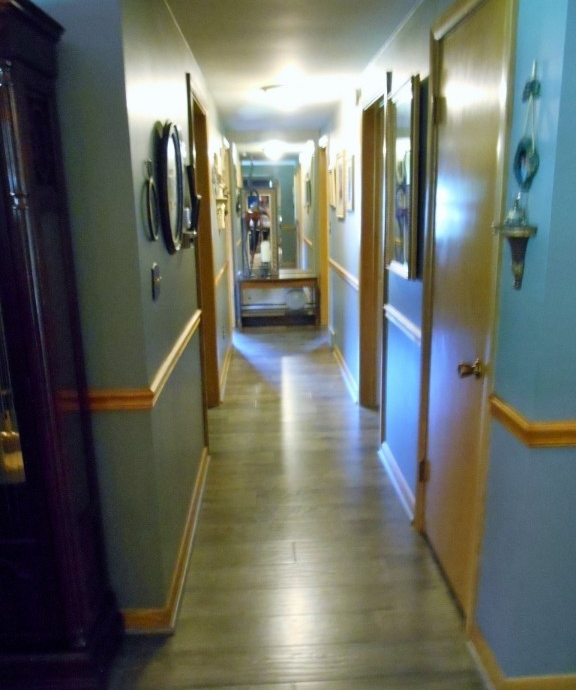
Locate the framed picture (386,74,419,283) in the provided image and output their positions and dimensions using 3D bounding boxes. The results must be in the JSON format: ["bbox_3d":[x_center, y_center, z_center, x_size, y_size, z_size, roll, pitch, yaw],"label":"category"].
[{"bbox_3d":[0.552,-0.775,2.751,0.040,0.860,0.640,-2,14,-2],"label":"framed picture"}]

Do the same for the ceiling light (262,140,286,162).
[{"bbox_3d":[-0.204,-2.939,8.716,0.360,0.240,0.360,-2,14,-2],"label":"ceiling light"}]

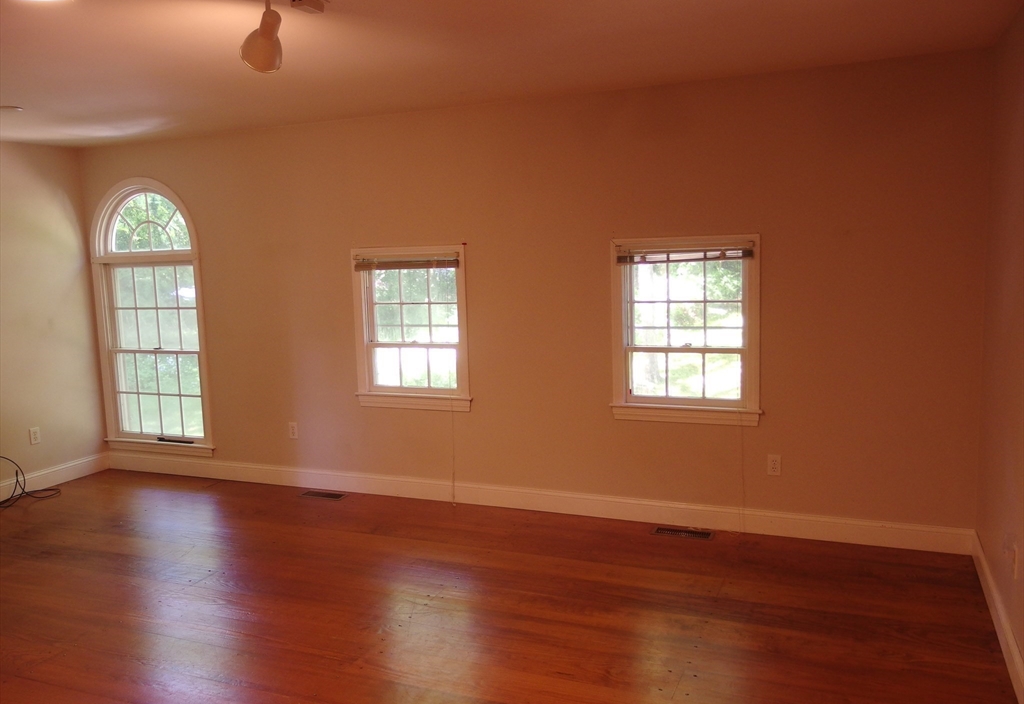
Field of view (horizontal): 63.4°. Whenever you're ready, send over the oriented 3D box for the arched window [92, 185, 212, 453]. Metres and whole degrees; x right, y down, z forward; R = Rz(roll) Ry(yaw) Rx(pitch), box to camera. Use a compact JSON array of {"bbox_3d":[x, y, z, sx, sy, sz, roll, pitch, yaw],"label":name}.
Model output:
[{"bbox_3d":[-2.691,-0.257,6.154,1.078,2.029,0.120,1,7,23],"label":"arched window"}]

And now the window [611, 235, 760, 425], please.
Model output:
[{"bbox_3d":[0.952,-0.117,4.588,0.828,1.021,0.100,1,7,23],"label":"window"}]

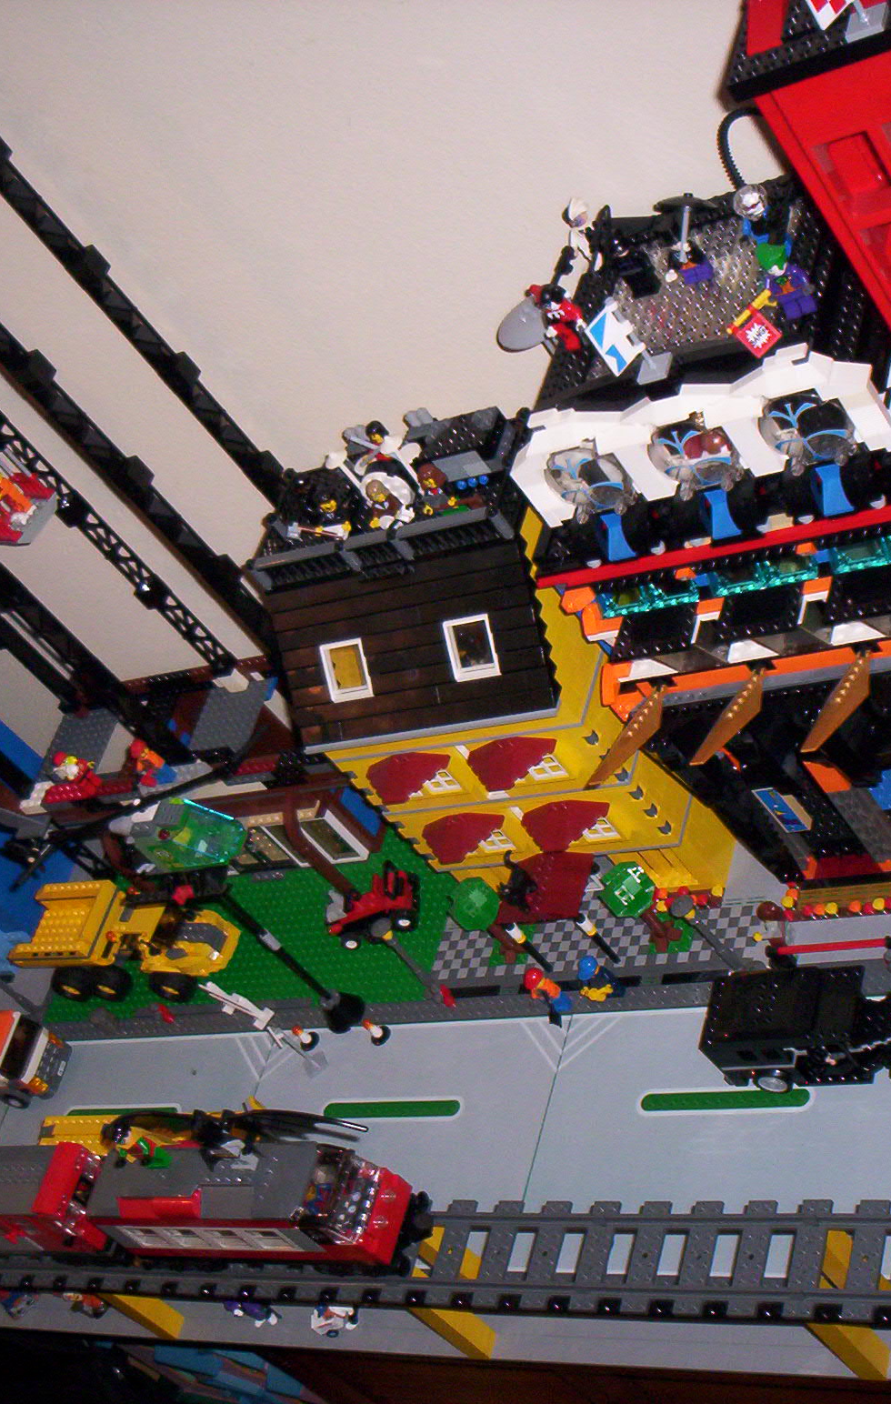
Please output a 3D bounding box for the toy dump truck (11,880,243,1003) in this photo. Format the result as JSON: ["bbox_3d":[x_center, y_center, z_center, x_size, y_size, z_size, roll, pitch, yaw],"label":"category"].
[{"bbox_3d":[-0.256,0.188,1.598,0.212,0.073,0.072,-7,47,36],"label":"toy dump truck"}]

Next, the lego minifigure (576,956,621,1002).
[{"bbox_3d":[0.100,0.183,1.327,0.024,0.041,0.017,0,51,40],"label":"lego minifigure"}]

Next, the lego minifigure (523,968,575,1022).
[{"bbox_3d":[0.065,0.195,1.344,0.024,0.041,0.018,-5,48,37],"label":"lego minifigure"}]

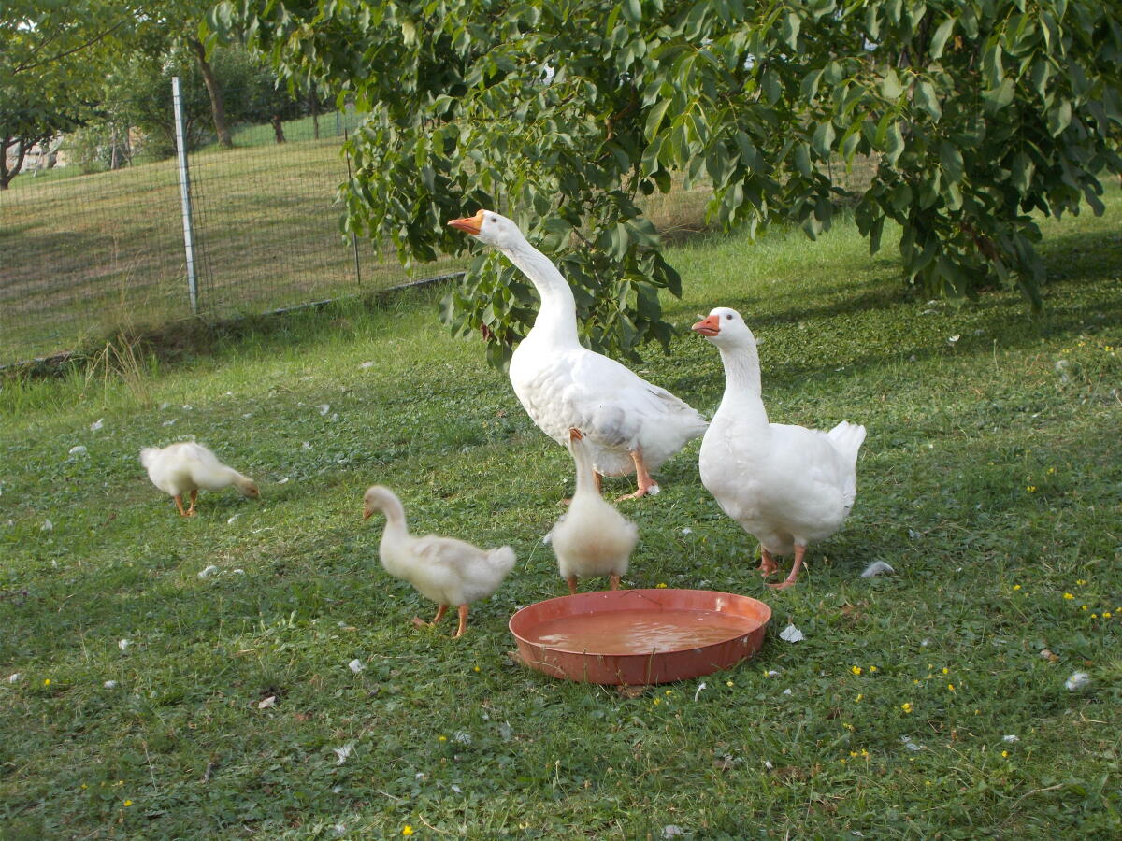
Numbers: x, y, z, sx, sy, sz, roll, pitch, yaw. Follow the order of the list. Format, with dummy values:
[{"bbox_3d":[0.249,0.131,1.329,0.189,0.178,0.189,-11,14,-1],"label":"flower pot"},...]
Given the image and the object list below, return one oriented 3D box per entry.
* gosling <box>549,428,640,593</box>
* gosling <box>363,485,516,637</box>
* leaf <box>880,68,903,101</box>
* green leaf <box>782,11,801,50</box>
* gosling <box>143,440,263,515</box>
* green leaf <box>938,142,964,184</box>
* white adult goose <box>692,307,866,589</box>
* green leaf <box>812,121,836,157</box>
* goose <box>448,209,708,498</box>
[{"bbox_3d":[0.077,0.213,4.337,0.200,0.397,0.260,-2,9,6],"label":"gosling"},{"bbox_3d":[-0.269,0.305,4.171,0.340,0.334,0.150,-4,9,-8],"label":"gosling"},{"bbox_3d":[1.248,-1.270,7.100,0.087,0.127,0.040,-3,9,0],"label":"leaf"},{"bbox_3d":[0.871,-1.474,7.100,0.067,0.141,0.040,-3,9,0],"label":"green leaf"},{"bbox_3d":[-1.073,0.169,5.598,0.333,0.217,0.150,-2,9,4],"label":"gosling"},{"bbox_3d":[1.516,-1.004,7.300,0.090,0.167,0.040,-3,9,0],"label":"green leaf"},{"bbox_3d":[0.516,0.058,4.445,0.310,0.657,0.600,5,12,42],"label":"white adult goose"},{"bbox_3d":[0.994,-1.065,7.100,0.087,0.141,0.040,-3,9,0],"label":"green leaf"},{"bbox_3d":[0.047,-0.188,5.434,0.780,0.842,0.300,-7,9,-23],"label":"goose"}]

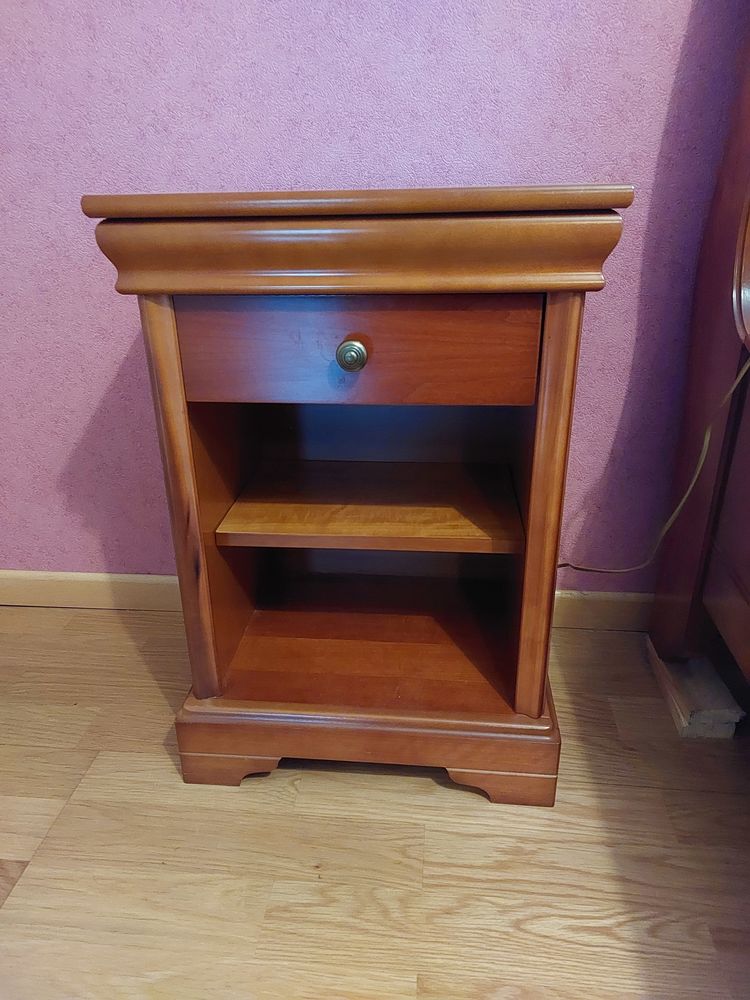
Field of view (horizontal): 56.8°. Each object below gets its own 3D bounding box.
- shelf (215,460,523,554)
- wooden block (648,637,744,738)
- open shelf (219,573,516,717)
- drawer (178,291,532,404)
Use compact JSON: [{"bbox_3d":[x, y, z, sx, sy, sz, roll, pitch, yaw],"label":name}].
[{"bbox_3d":[0.003,0.002,0.955,0.375,0.020,0.255,1,23,5],"label":"shelf"},{"bbox_3d":[0.477,0.267,1.060,0.084,0.043,0.228,1,23,5],"label":"wooden block"},{"bbox_3d":[0.002,0.199,1.003,0.369,0.021,0.323,1,23,5],"label":"open shelf"},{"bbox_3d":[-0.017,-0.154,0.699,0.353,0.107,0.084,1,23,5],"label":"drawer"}]

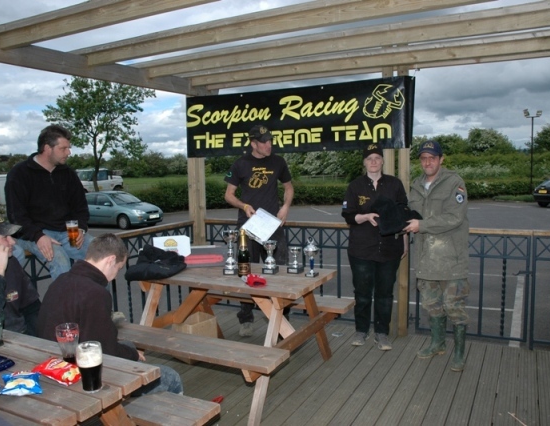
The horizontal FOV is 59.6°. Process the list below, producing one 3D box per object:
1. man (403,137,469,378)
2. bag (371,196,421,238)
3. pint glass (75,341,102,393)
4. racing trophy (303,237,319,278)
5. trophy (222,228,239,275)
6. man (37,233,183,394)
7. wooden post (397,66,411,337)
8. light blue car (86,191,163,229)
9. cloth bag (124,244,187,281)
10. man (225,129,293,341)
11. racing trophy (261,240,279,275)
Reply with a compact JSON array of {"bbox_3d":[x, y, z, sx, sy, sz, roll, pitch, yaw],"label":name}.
[{"bbox_3d":[1.232,0.307,3.620,0.550,1.690,0.480,3,5,43],"label":"man"},{"bbox_3d":[0.957,0.016,3.780,0.370,0.300,0.220,1,4,14],"label":"bag"},{"bbox_3d":[-0.630,0.516,1.616,0.087,0.155,0.087,-2,5,-10],"label":"pint glass"},{"bbox_3d":[0.253,0.301,3.336,0.100,0.264,0.095,2,6,28],"label":"racing trophy"},{"bbox_3d":[-0.323,0.272,3.465,0.115,0.312,0.100,2,6,30],"label":"trophy"},{"bbox_3d":[-0.822,0.692,2.409,0.700,1.200,0.570,-4,6,-35],"label":"man"},{"bbox_3d":[1.159,-0.132,4.256,0.092,2.480,0.092,2,4,28],"label":"wooden post"},{"bbox_3d":[-6.561,-0.181,19.669,4.150,1.450,1.720,2,6,28],"label":"light blue car"},{"bbox_3d":[-0.825,0.341,3.443,0.360,0.190,0.370,2,6,26],"label":"cloth bag"},{"bbox_3d":[-0.159,0.172,4.353,0.620,1.880,0.420,-1,4,-3],"label":"man"},{"bbox_3d":[-0.034,0.315,3.485,0.115,0.222,0.110,2,5,34],"label":"racing trophy"}]

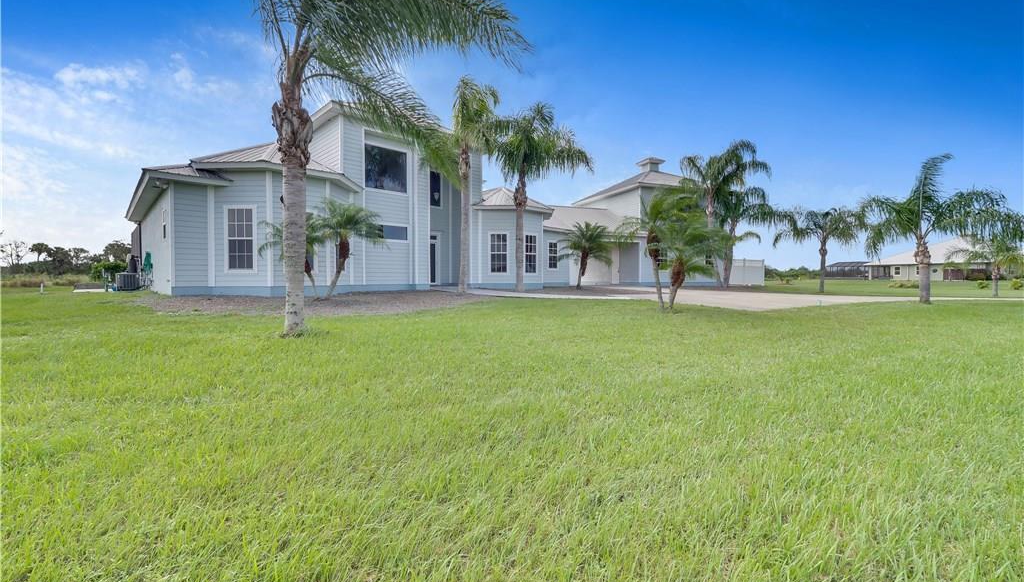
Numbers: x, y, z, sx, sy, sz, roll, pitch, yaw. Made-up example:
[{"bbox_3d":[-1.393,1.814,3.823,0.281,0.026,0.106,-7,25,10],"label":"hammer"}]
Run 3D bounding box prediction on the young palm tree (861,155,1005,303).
[{"bbox_3d":[16.307,-2.421,16.300,4.080,5.830,3.960,0,2,0],"label":"young palm tree"}]

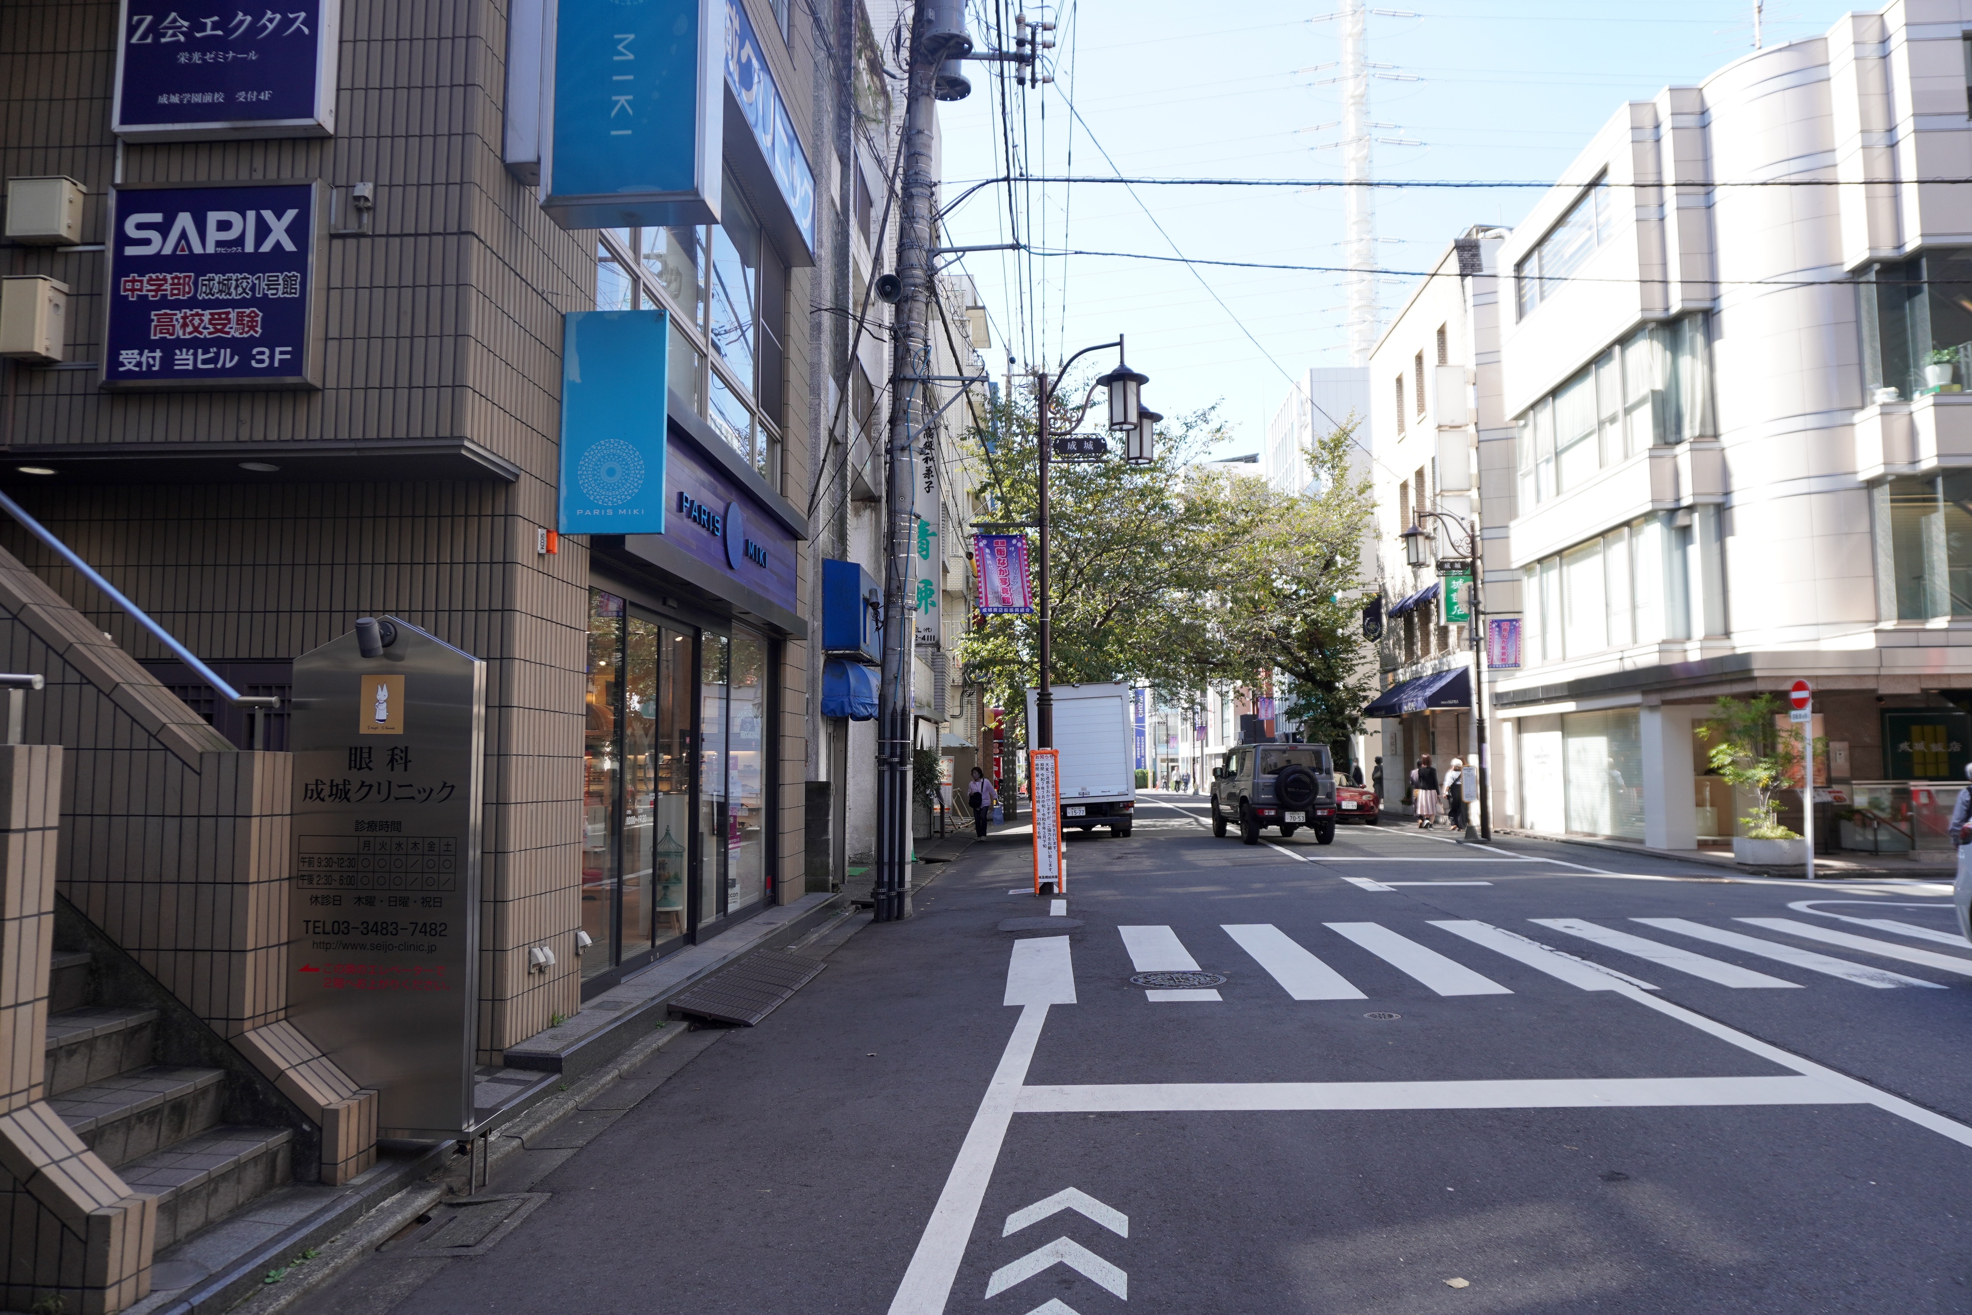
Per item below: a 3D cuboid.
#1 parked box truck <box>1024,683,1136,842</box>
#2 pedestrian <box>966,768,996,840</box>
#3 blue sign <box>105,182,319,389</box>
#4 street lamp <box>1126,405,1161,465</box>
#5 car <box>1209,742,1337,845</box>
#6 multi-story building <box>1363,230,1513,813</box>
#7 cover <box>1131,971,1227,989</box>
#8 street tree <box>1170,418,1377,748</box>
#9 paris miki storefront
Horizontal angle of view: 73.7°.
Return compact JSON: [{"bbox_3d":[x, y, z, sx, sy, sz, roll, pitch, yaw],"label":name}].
[{"bbox_3d":[1.830,2.155,26.720,1.920,2.900,5.100,-3,-5,2],"label":"parked box truck"},{"bbox_3d":[-0.092,2.927,26.200,0.520,1.470,0.360,-1,-5,11],"label":"pedestrian"},{"bbox_3d":[-3.502,-1.687,5.984,0.970,0.935,0.100,0,-5,3],"label":"blue sign"},{"bbox_3d":[1.810,-2.585,15.365,0.510,0.640,0.510,0,-5,3],"label":"street lamp"},{"bbox_3d":[5.150,2.480,23.800,1.600,1.740,3.500,0,-5,-3],"label":"car"},{"bbox_3d":[15.519,-2.375,31.990,10.000,12.700,8.800,0,-5,3],"label":"multi-story building"},{"bbox_3d":[1.271,2.149,8.662,0.645,0.040,0.645,0,-5,3],"label":"cover"},{"bbox_3d":[7.566,-1.006,35.636,5.800,10.700,6.000,0,-5,3],"label":"street tree"},{"bbox_3d":[-2.107,0.347,10.057,0.480,3.550,5.200,0,-5,3],"label":"paris miki storefront"}]

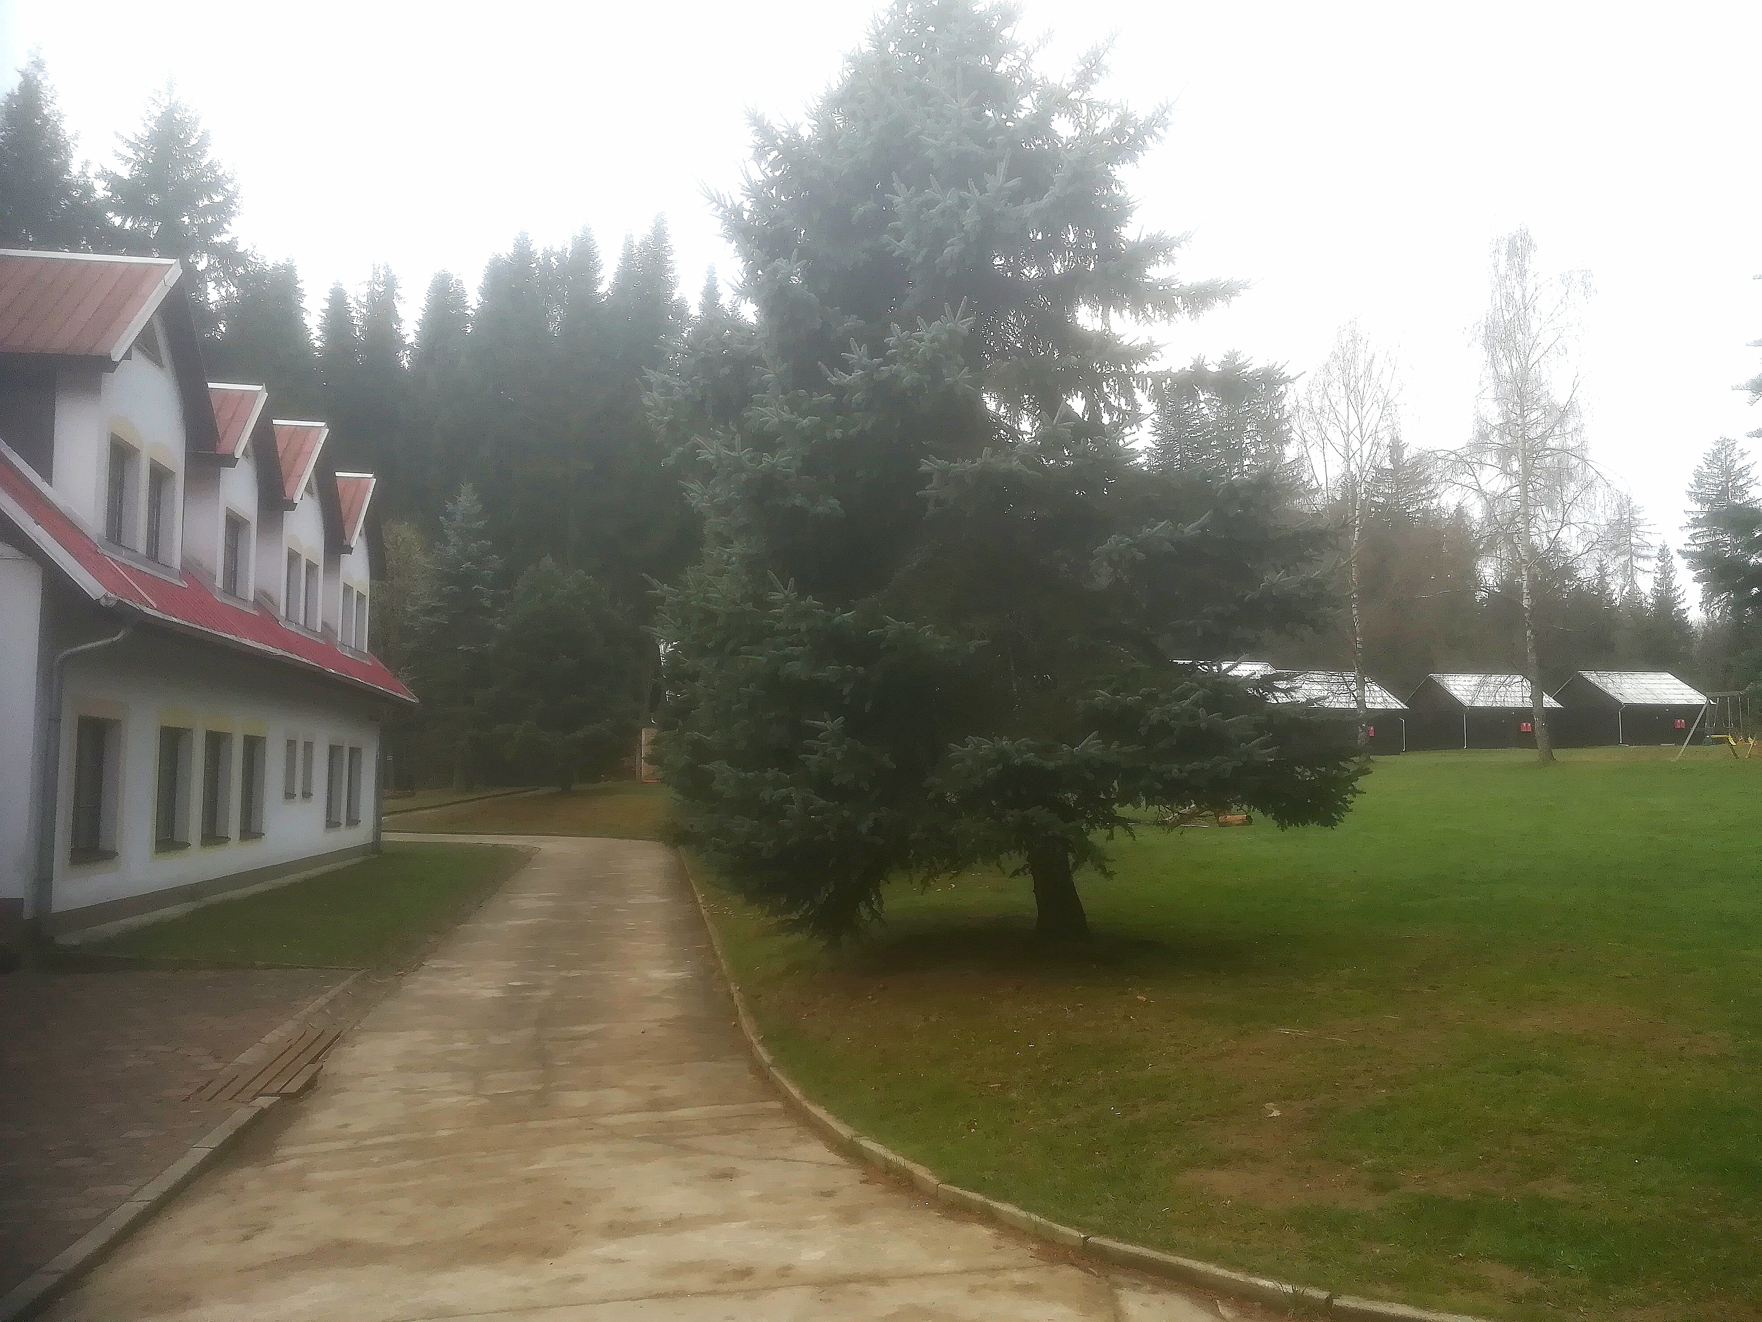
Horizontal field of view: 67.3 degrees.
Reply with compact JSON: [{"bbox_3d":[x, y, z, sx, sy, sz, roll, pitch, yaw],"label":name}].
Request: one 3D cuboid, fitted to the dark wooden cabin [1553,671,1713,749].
[{"bbox_3d":[41.341,2.672,73.424,5.690,4.220,6.400,1,-5,-12],"label":"dark wooden cabin"}]

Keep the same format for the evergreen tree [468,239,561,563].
[{"bbox_3d":[-19.006,-8.976,69.082,5.000,27.730,5.000,0,-5,0],"label":"evergreen tree"}]

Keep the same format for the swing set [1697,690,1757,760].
[{"bbox_3d":[30.899,2.371,48.500,3.200,2.450,2.000,1,-5,-14],"label":"swing set"}]

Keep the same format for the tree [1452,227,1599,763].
[{"bbox_3d":[22.771,-6.030,46.728,5.300,19.150,5.300,0,-5,0],"label":"tree"}]

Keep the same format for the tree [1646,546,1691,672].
[{"bbox_3d":[50.798,-1.242,85.455,3.600,12.690,3.600,0,-5,0],"label":"tree"}]

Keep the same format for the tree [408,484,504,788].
[{"bbox_3d":[-15.391,-0.937,48.278,4.600,11.210,4.600,0,-5,0],"label":"tree"}]

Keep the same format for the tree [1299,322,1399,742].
[{"bbox_3d":[20.861,-5.491,58.728,4.700,19.660,4.700,0,-5,0],"label":"tree"}]

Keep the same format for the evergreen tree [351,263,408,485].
[{"bbox_3d":[-26.933,-8.389,71.038,3.800,26.840,3.800,0,-5,0],"label":"evergreen tree"}]

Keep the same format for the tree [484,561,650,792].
[{"bbox_3d":[-11.207,0.434,47.151,5.900,8.270,5.900,0,-5,0],"label":"tree"}]

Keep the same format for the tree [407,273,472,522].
[{"bbox_3d":[-23.336,-8.041,70.002,4.200,26.000,4.200,0,-5,0],"label":"tree"}]

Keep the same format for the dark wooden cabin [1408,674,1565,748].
[{"bbox_3d":[32.812,2.795,72.752,5.690,4.180,6.400,1,-5,-12],"label":"dark wooden cabin"}]

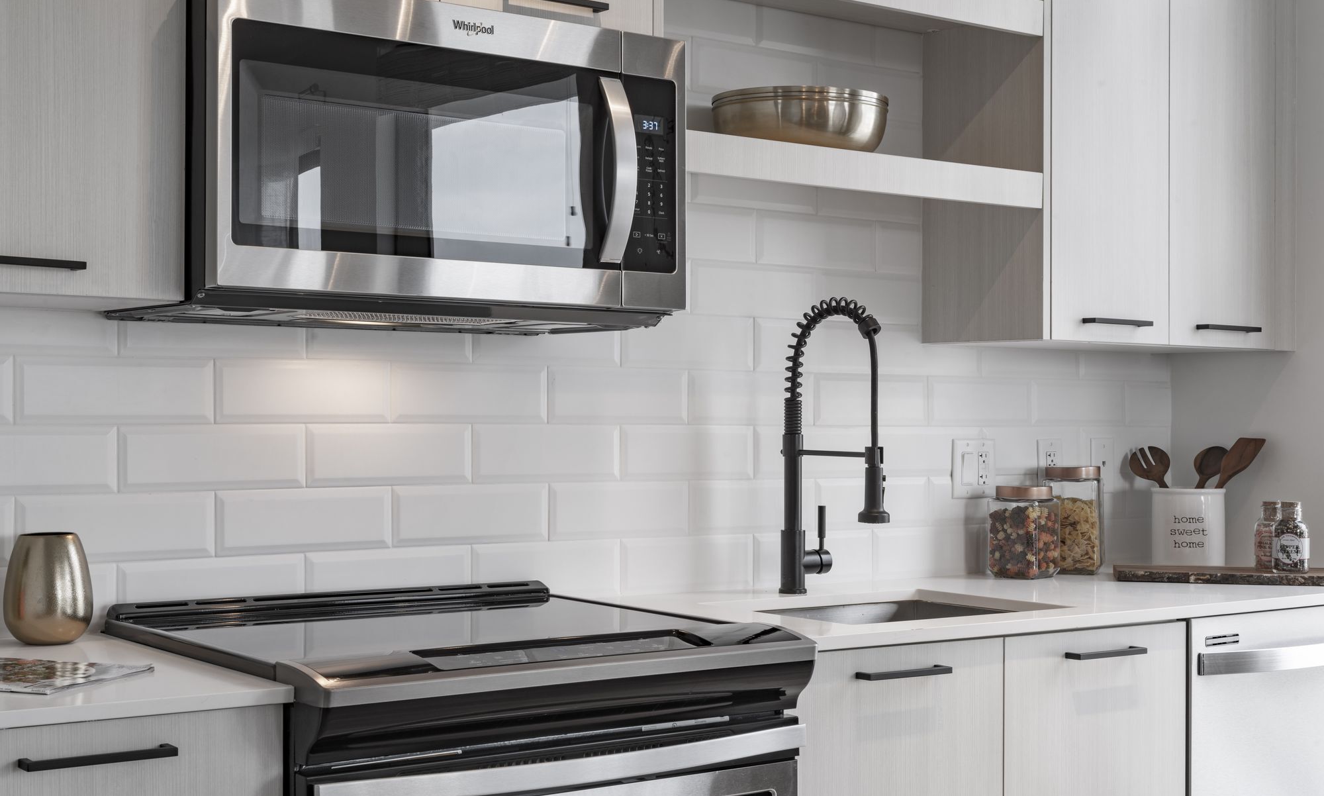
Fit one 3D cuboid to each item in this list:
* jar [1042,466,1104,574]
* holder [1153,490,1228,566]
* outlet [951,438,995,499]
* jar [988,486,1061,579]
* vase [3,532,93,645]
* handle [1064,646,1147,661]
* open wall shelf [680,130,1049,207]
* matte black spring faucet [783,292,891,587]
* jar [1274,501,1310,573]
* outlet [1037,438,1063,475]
[{"bbox_3d":[0.841,0.249,3.763,0.113,0.215,0.113,0,-1,22],"label":"jar"},{"bbox_3d":[1.102,0.275,3.849,0.150,0.168,0.150,0,-1,16],"label":"holder"},{"bbox_3d":[0.636,0.145,3.747,0.122,0.121,0.008,1,-1,-36],"label":"outlet"},{"bbox_3d":[0.720,0.267,3.650,0.113,0.177,0.113,0,-1,36],"label":"jar"},{"bbox_3d":[-0.846,0.262,2.536,0.118,0.148,0.118,1,-1,-18],"label":"vase"},{"bbox_3d":[0.729,0.418,3.012,0.164,0.009,0.033,1,-1,-36],"label":"handle"},{"bbox_3d":[0.265,-0.387,3.288,0.870,0.066,0.314,1,-1,-36],"label":"open wall shelf"},{"bbox_3d":[0.328,0.089,3.244,0.119,0.521,0.262,1,-1,-36],"label":"matte black spring faucet"},{"bbox_3d":[1.232,0.272,3.599,0.068,0.136,0.068,0,-1,19],"label":"jar"},{"bbox_3d":[0.819,0.147,3.880,0.075,0.120,0.008,1,-1,-36],"label":"outlet"}]

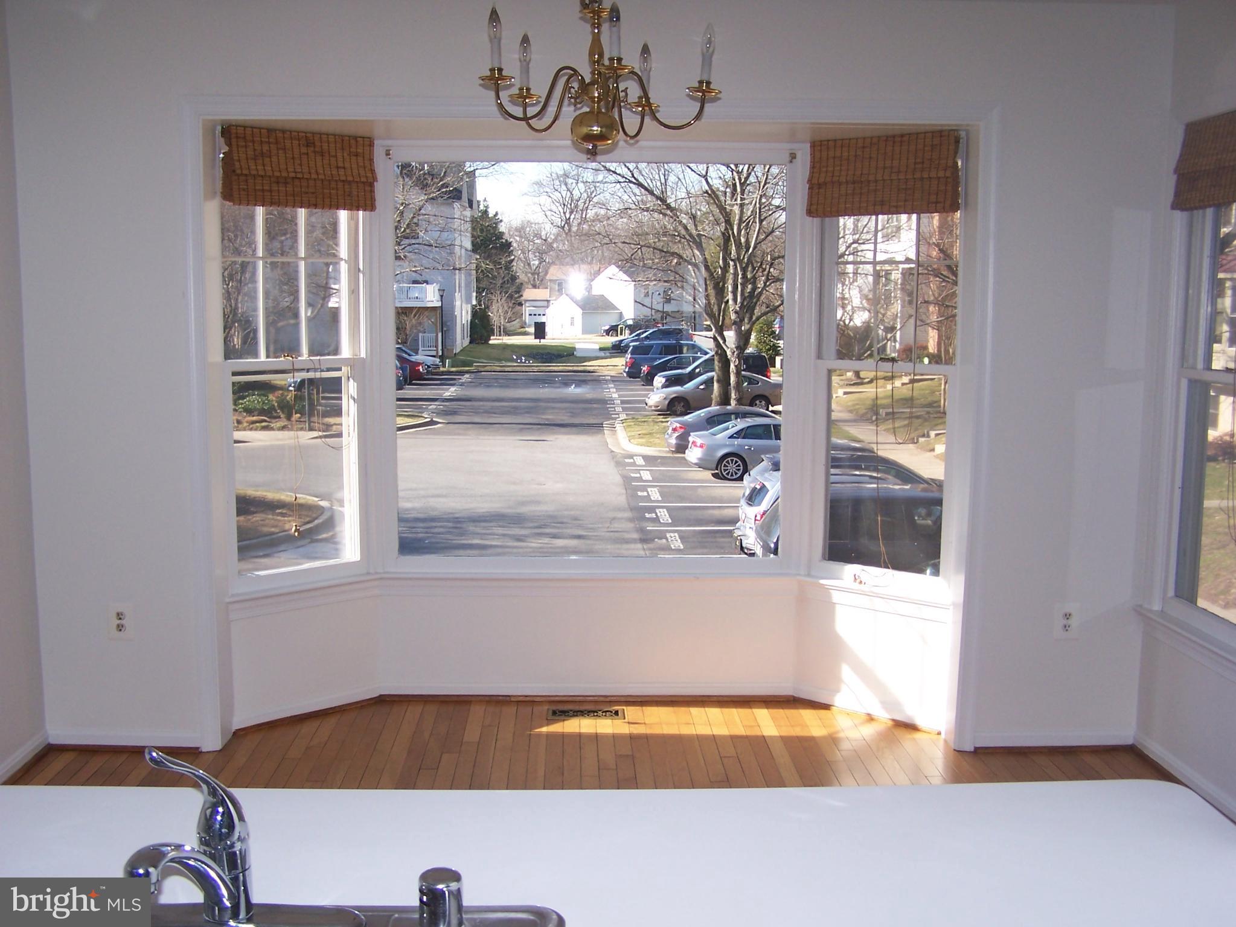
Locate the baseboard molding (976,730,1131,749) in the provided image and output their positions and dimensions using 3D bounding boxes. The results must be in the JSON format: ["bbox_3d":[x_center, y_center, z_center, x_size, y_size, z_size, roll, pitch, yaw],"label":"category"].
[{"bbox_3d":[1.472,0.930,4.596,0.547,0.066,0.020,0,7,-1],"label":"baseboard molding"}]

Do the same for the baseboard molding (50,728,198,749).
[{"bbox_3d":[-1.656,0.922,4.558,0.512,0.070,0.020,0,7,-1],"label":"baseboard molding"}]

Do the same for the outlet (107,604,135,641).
[{"bbox_3d":[-1.648,0.527,4.506,0.086,0.125,0.010,0,7,-1],"label":"outlet"}]

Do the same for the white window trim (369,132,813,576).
[{"bbox_3d":[-0.095,-0.369,5.017,1.596,1.607,0.080,0,7,-1],"label":"white window trim"}]

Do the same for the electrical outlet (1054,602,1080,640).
[{"bbox_3d":[1.502,0.529,4.544,0.086,0.127,0.010,0,7,-1],"label":"electrical outlet"}]

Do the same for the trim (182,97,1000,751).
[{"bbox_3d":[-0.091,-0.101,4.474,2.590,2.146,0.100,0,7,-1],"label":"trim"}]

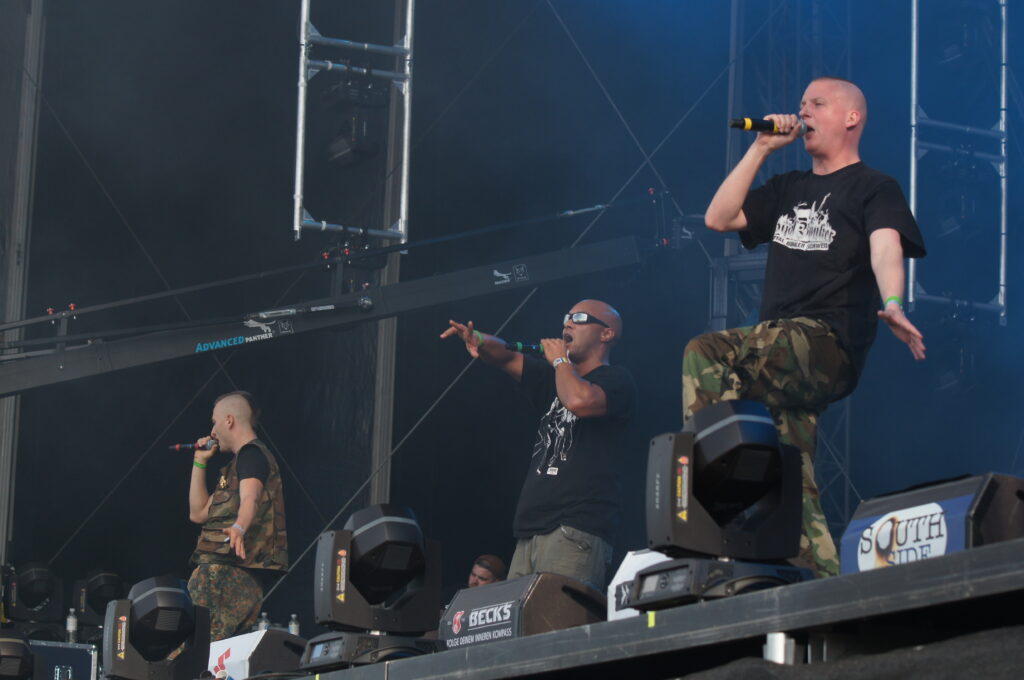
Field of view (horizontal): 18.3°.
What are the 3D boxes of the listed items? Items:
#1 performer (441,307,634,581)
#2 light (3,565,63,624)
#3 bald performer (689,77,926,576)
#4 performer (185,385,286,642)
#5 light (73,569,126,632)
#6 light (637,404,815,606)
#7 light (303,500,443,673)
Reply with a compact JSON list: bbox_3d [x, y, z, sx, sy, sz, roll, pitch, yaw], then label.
[{"bbox_3d":[0.106,0.684,12.232,0.660,1.710,0.580,12,-15,-40],"label":"performer"},{"bbox_3d":[-3.183,1.723,21.150,0.350,0.505,0.370,7,-12,-24],"label":"light"},{"bbox_3d":[0.873,0.061,9.183,0.640,1.700,0.600,12,-15,-42],"label":"bald performer"},{"bbox_3d":[-1.269,1.069,14.433,0.450,1.700,0.530,5,-12,-17],"label":"performer"},{"bbox_3d":[-2.769,1.784,21.350,0.350,0.505,0.370,7,-12,-24],"label":"light"},{"bbox_3d":[0.539,0.400,7.950,0.350,0.505,0.370,7,-12,-24],"label":"light"},{"bbox_3d":[-0.434,0.764,9.950,0.350,0.505,0.370,7,-12,-24],"label":"light"}]

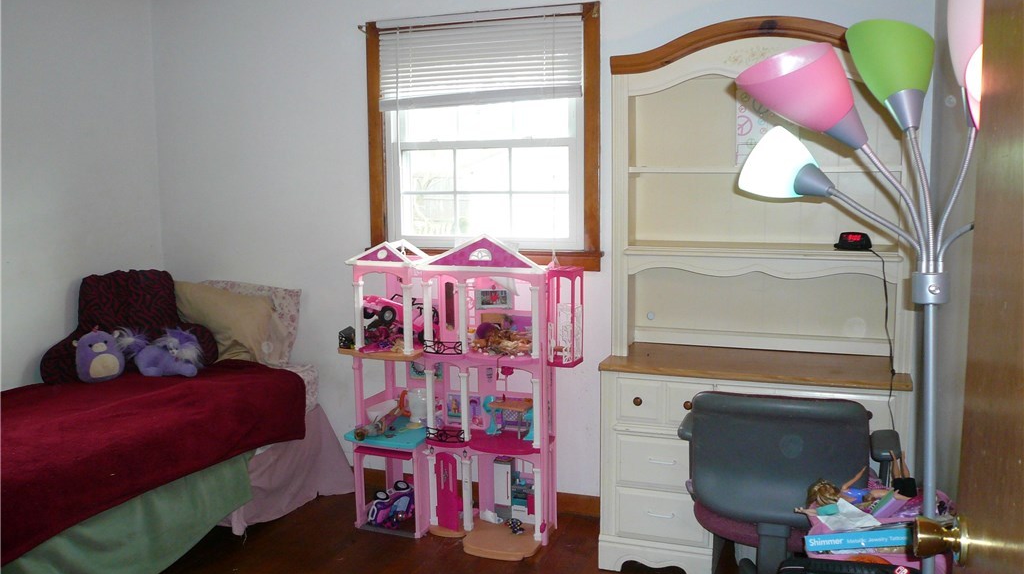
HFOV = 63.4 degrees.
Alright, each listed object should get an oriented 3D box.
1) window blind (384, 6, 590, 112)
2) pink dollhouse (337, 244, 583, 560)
[{"bbox_3d":[-0.144,-0.915,3.363,0.902,0.376,0.043,2,8,20],"label":"window blind"},{"bbox_3d":[-0.202,0.401,3.252,0.930,1.193,0.327,2,8,20],"label":"pink dollhouse"}]

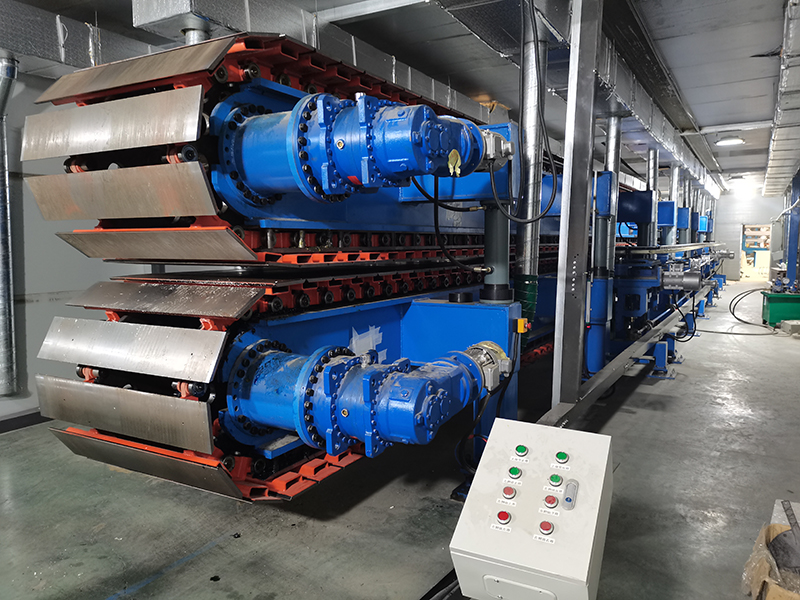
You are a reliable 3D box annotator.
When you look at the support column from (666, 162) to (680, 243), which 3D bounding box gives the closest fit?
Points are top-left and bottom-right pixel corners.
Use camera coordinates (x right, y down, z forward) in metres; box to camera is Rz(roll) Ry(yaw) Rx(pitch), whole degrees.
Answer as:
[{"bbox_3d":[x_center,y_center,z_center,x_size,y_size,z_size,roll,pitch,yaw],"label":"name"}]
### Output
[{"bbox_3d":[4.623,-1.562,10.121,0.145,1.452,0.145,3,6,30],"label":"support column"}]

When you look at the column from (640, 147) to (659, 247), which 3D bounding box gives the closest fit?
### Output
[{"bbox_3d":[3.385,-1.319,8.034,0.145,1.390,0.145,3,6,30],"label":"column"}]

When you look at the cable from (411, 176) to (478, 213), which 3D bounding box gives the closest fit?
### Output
[{"bbox_3d":[0.242,-0.584,3.327,0.395,0.191,0.100,3,6,30],"label":"cable"}]

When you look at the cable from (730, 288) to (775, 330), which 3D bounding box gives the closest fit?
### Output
[{"bbox_3d":[6.147,0.119,10.503,0.657,0.676,0.400,3,6,30],"label":"cable"}]

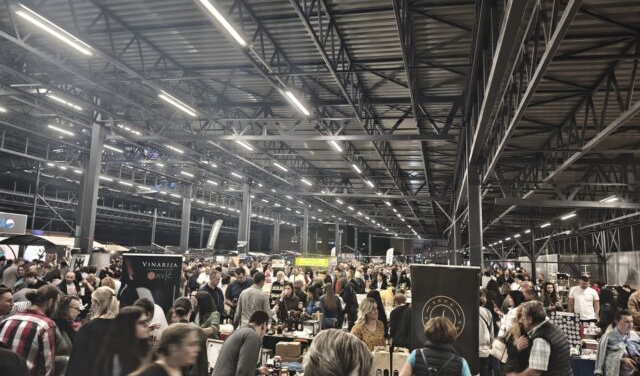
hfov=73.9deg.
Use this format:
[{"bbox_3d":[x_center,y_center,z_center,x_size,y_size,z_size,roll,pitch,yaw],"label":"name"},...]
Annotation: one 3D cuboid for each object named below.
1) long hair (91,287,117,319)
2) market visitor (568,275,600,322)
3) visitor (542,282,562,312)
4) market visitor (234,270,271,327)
[{"bbox_3d":[-2.002,1.064,3.950,0.230,0.300,0.200,-1,-9,14],"label":"long hair"},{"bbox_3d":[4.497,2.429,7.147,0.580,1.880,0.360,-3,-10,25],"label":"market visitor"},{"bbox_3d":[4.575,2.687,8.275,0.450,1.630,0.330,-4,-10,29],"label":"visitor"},{"bbox_3d":[-0.930,2.146,6.265,0.530,1.770,0.380,-2,-9,18],"label":"market visitor"}]

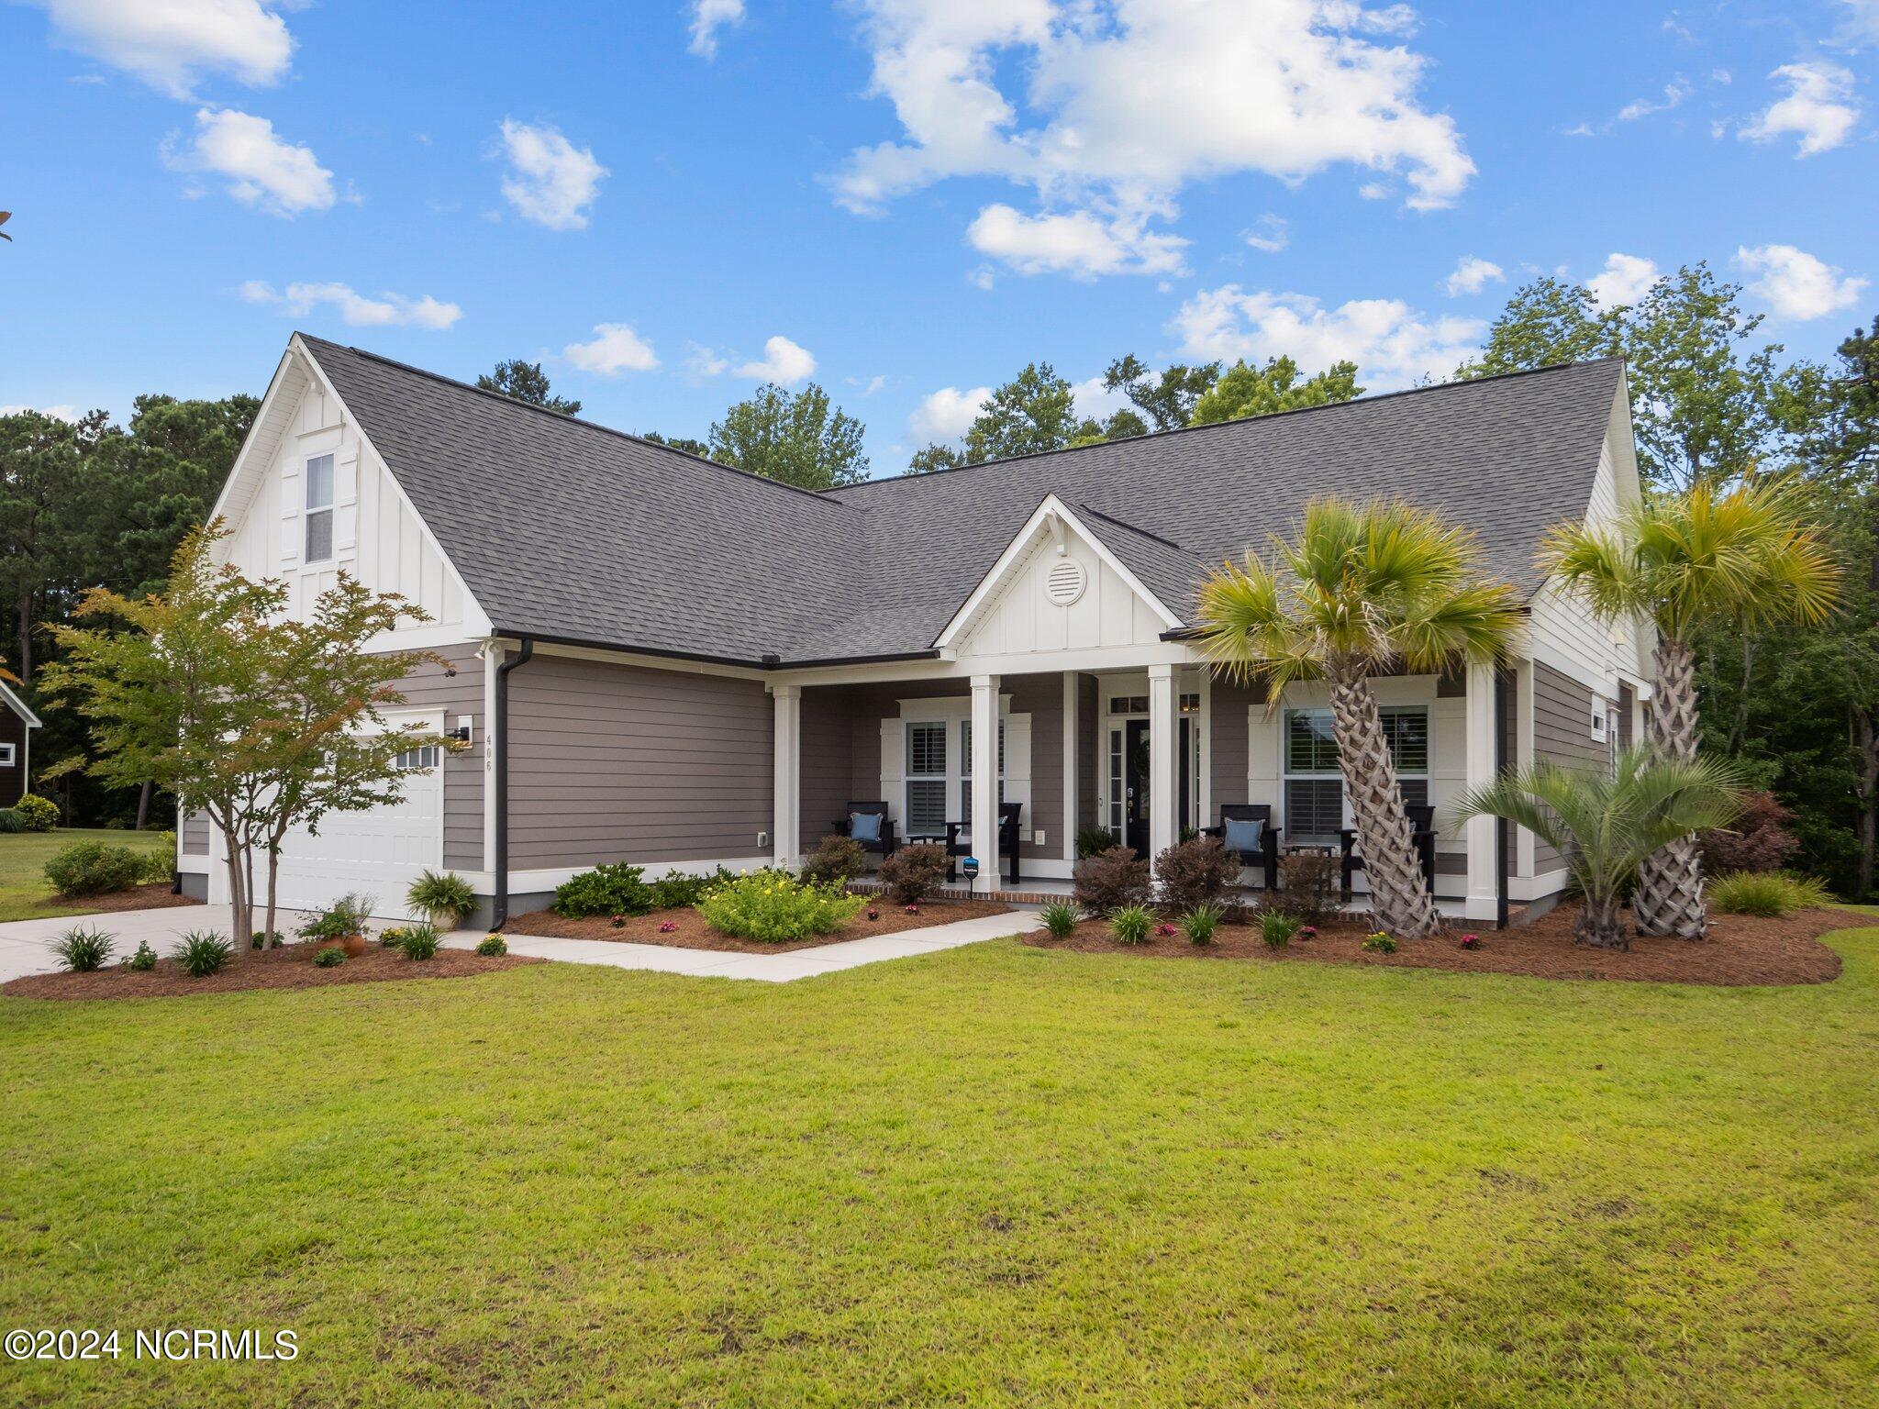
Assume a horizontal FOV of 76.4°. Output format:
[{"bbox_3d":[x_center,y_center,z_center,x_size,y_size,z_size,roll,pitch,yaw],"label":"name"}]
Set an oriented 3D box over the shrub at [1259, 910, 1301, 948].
[{"bbox_3d":[3.088,2.047,10.850,0.370,0.340,0.360,0,-4,0],"label":"shrub"}]

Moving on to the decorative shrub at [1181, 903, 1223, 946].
[{"bbox_3d":[2.354,1.966,10.700,0.374,0.395,0.363,-1,-3,12],"label":"decorative shrub"}]

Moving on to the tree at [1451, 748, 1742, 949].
[{"bbox_3d":[5.721,1.253,10.400,2.300,1.720,2.200,0,-4,0],"label":"tree"}]

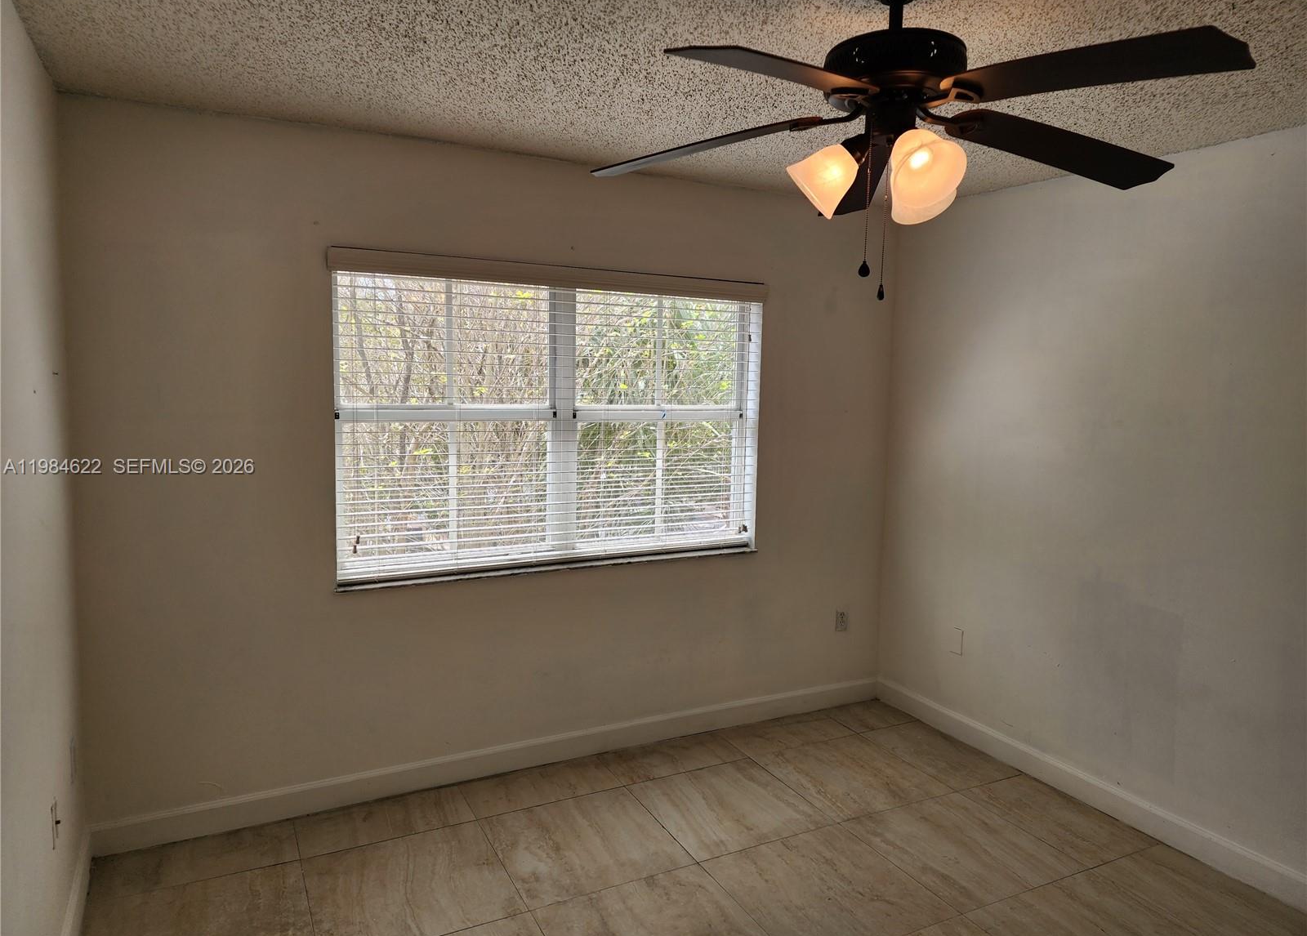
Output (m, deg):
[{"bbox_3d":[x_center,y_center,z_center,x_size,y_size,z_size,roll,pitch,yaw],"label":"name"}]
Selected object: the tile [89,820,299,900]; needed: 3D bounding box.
[{"bbox_3d":[-1.532,1.319,2.928,0.604,0.010,0.300,-2,8,-27],"label":"tile"}]

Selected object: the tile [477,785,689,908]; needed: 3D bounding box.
[{"bbox_3d":[-0.247,1.317,3.057,0.602,0.010,0.590,-2,7,-27],"label":"tile"}]

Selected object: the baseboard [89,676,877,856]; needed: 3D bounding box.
[{"bbox_3d":[-0.360,1.179,3.655,3.383,0.120,0.016,-2,7,-27],"label":"baseboard"}]

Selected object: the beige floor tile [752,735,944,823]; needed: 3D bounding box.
[{"bbox_3d":[0.817,1.278,3.613,0.599,0.010,0.596,-2,7,-27],"label":"beige floor tile"}]

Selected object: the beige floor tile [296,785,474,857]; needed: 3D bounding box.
[{"bbox_3d":[-0.976,1.286,3.166,0.601,0.010,0.288,-2,7,-27],"label":"beige floor tile"}]

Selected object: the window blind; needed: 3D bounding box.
[{"bbox_3d":[-0.334,-0.191,3.546,1.839,1.187,0.070,-2,8,-27],"label":"window blind"}]

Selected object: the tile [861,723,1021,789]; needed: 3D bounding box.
[{"bbox_3d":[1.266,1.273,3.874,0.395,0.010,0.597,-2,8,-27],"label":"tile"}]

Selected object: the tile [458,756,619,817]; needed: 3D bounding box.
[{"bbox_3d":[-0.444,1.267,3.446,0.603,0.010,0.290,-2,7,-27],"label":"tile"}]

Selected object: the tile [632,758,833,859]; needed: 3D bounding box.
[{"bbox_3d":[0.285,1.310,3.366,0.603,0.010,0.597,-2,8,-27],"label":"tile"}]

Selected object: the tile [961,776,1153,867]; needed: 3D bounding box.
[{"bbox_3d":[1.521,1.331,3.307,0.369,0.010,0.588,-2,7,-27],"label":"tile"}]

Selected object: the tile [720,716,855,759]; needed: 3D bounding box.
[{"bbox_3d":[0.617,1.240,4.035,0.603,0.010,0.287,-2,8,-27],"label":"tile"}]

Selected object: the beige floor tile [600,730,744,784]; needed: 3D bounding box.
[{"bbox_3d":[0.078,1.259,3.762,0.603,0.010,0.300,-2,8,-27],"label":"beige floor tile"}]

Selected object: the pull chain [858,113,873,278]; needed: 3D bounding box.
[{"bbox_3d":[0.418,-0.525,1.693,0.021,0.302,0.021,3,7,13],"label":"pull chain"}]

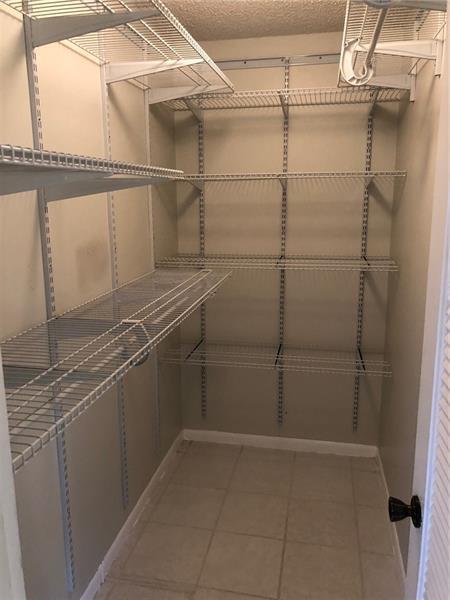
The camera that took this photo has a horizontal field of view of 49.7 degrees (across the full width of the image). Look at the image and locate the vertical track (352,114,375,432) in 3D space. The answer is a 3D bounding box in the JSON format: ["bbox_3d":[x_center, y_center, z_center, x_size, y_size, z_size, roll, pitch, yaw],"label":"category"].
[{"bbox_3d":[0.794,-0.192,2.794,0.028,2.037,0.018,2,11,11],"label":"vertical track"}]

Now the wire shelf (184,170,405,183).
[{"bbox_3d":[0.289,-0.652,2.575,1.210,0.030,0.415,2,11,11],"label":"wire shelf"}]

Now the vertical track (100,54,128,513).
[{"bbox_3d":[-0.468,-0.051,2.083,0.020,2.105,0.028,2,11,11],"label":"vertical track"}]

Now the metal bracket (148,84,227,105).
[{"bbox_3d":[-0.171,-1.000,2.364,0.403,0.075,0.018,2,11,11],"label":"metal bracket"}]

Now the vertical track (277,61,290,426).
[{"bbox_3d":[0.348,-0.259,2.873,0.028,2.145,0.018,2,11,11],"label":"vertical track"}]

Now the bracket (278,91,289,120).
[{"bbox_3d":[0.299,-1.012,2.511,0.020,0.066,0.412,2,11,11],"label":"bracket"}]

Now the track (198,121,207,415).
[{"bbox_3d":[-0.134,-0.223,2.980,0.028,2.020,0.018,2,11,11],"label":"track"}]

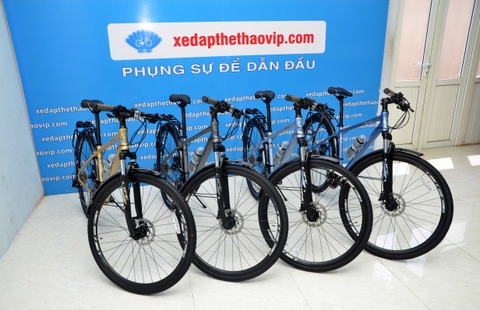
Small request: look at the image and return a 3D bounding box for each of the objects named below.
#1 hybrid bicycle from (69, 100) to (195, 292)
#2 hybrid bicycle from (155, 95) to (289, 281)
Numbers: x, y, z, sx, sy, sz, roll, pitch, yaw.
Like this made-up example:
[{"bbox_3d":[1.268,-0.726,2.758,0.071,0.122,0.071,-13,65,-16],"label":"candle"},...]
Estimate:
[{"bbox_3d":[-0.868,0.094,2.440,0.544,1.098,1.723,-14,22,-33],"label":"hybrid bicycle"},{"bbox_3d":[-0.335,0.042,2.560,0.541,1.103,1.692,-11,21,-26],"label":"hybrid bicycle"}]

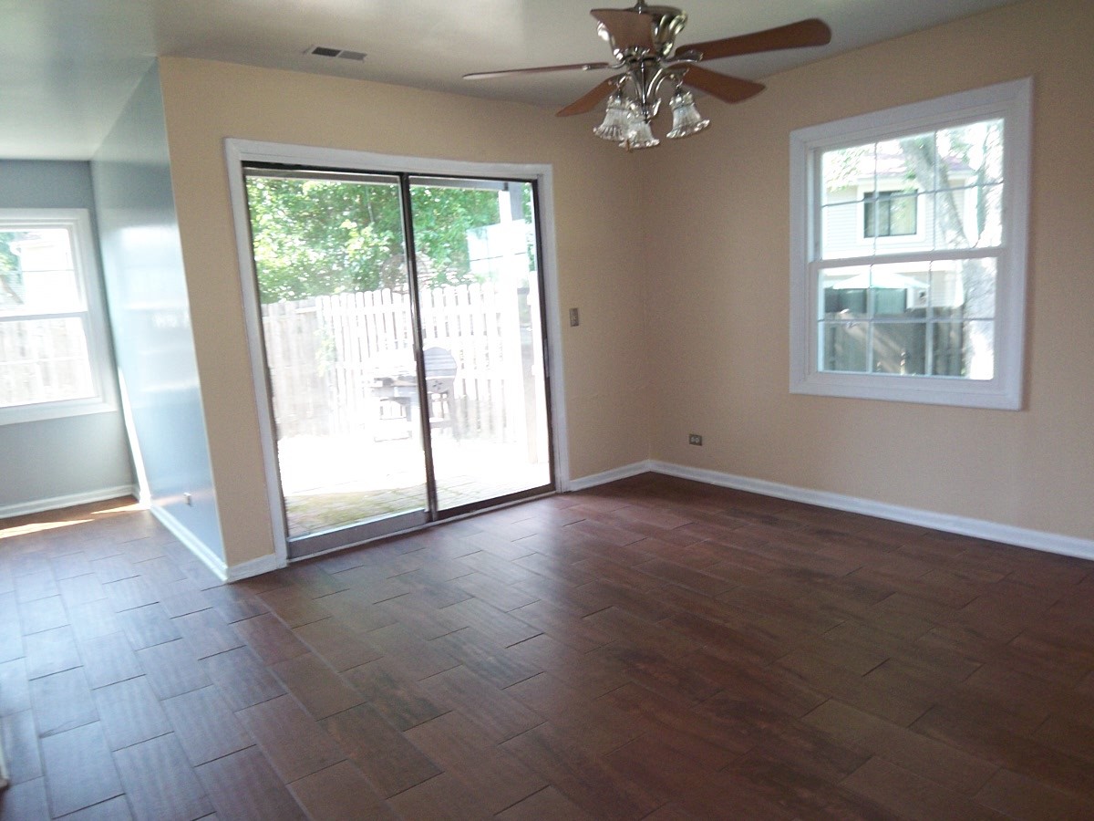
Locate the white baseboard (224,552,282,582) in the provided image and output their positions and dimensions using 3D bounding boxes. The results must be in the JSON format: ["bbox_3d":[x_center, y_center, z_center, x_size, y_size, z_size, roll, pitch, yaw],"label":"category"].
[{"bbox_3d":[-1.464,0.783,3.617,0.250,0.082,0.018,-10,11,-37],"label":"white baseboard"}]

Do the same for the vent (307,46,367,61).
[{"bbox_3d":[-0.965,-1.629,3.323,0.275,0.020,0.120,-10,11,-37],"label":"vent"}]

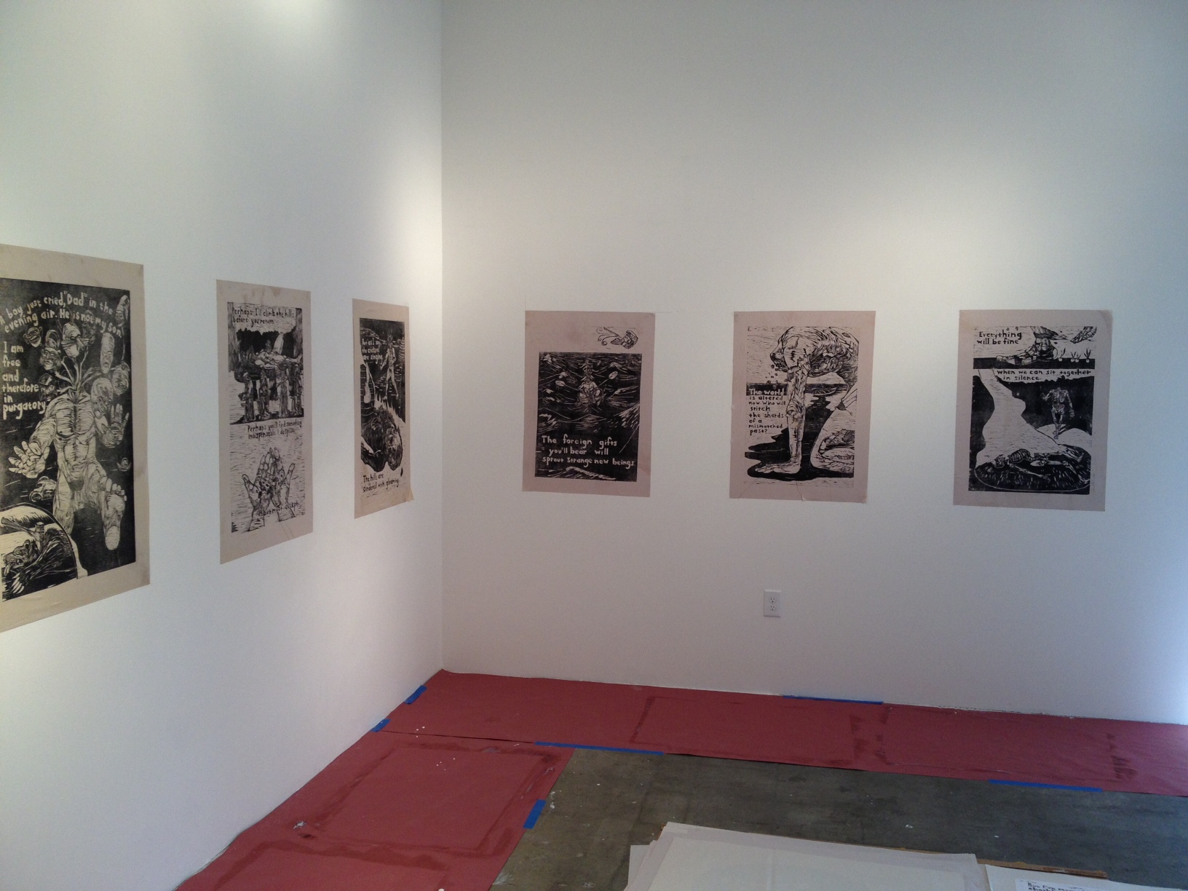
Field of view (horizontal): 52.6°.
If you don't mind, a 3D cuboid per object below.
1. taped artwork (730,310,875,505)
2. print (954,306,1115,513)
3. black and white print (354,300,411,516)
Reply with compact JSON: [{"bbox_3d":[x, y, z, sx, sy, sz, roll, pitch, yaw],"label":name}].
[{"bbox_3d":[0.965,-0.180,5.603,0.644,0.890,0.010,1,4,12],"label":"taped artwork"},{"bbox_3d":[1.967,-0.158,5.397,0.644,0.890,0.010,1,4,12],"label":"print"},{"bbox_3d":[-0.910,-0.166,5.196,0.010,0.890,0.644,1,4,12],"label":"black and white print"}]

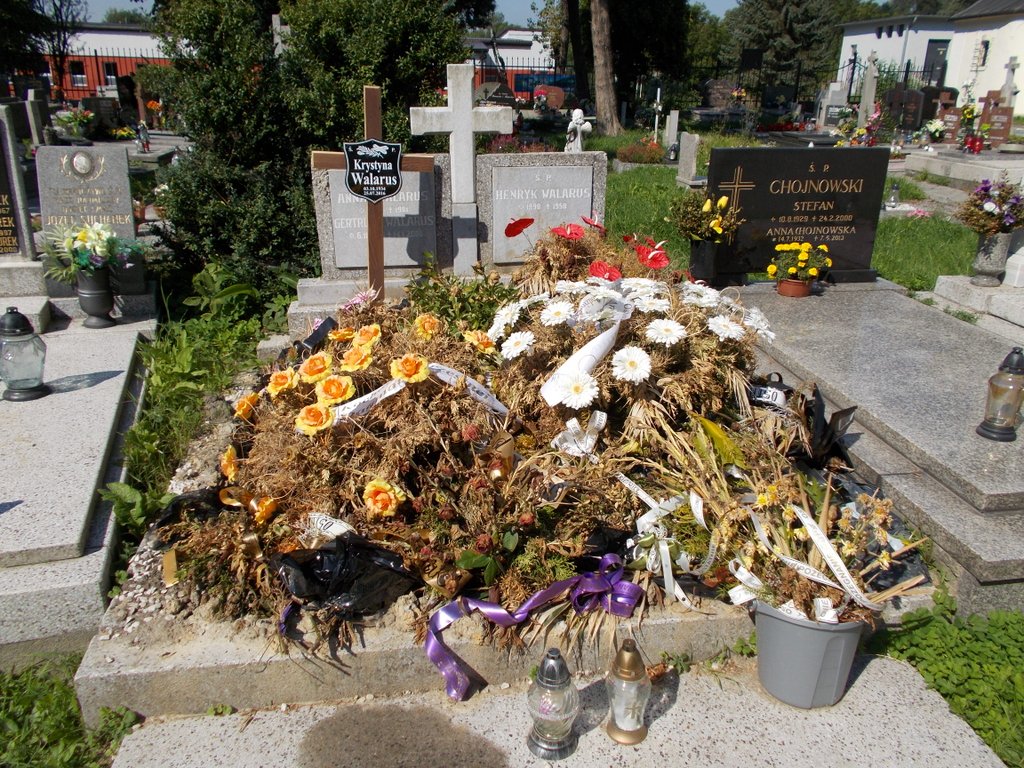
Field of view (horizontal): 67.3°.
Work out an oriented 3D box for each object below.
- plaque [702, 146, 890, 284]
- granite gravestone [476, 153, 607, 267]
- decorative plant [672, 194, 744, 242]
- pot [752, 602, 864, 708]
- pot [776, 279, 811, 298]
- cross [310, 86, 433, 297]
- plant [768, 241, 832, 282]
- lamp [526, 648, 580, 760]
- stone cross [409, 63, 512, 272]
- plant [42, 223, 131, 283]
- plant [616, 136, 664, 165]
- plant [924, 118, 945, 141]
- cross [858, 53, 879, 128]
[{"bbox_3d":[1.465,-0.884,4.043,0.960,0.690,0.120,-3,23,-7],"label":"plaque"},{"bbox_3d":[0.152,-0.884,3.968,0.670,0.600,0.130,-4,23,-8],"label":"granite gravestone"},{"bbox_3d":[0.948,-0.807,3.729,0.350,0.240,0.290,-4,23,-9],"label":"decorative plant"},{"bbox_3d":[0.765,0.662,1.998,0.270,0.235,0.270,0,23,0],"label":"pot"},{"bbox_3d":[1.436,-0.493,3.937,0.175,0.085,0.175,0,23,0],"label":"pot"},{"bbox_3d":[-0.650,-0.888,3.662,0.560,1.000,0.060,-4,23,-14],"label":"cross"},{"bbox_3d":[1.422,-0.604,3.790,0.300,0.200,0.270,-4,23,-9],"label":"plant"},{"bbox_3d":[0.093,0.704,1.723,0.118,0.265,0.118,0,23,0],"label":"lamp"},{"bbox_3d":[-0.263,-1.132,4.040,0.500,1.040,0.130,-4,23,-9],"label":"stone cross"},{"bbox_3d":[-2.011,-0.626,3.636,0.400,0.280,0.320,-6,24,-15],"label":"plant"},{"bbox_3d":[1.925,-3.468,11.520,0.720,0.360,0.600,-4,23,-9],"label":"plant"},{"bbox_3d":[6.592,-3.970,11.999,0.320,0.360,0.320,-4,23,-9],"label":"plant"},{"bbox_3d":[5.932,-4.908,12.906,0.270,1.380,0.220,-4,23,-9],"label":"cross"}]

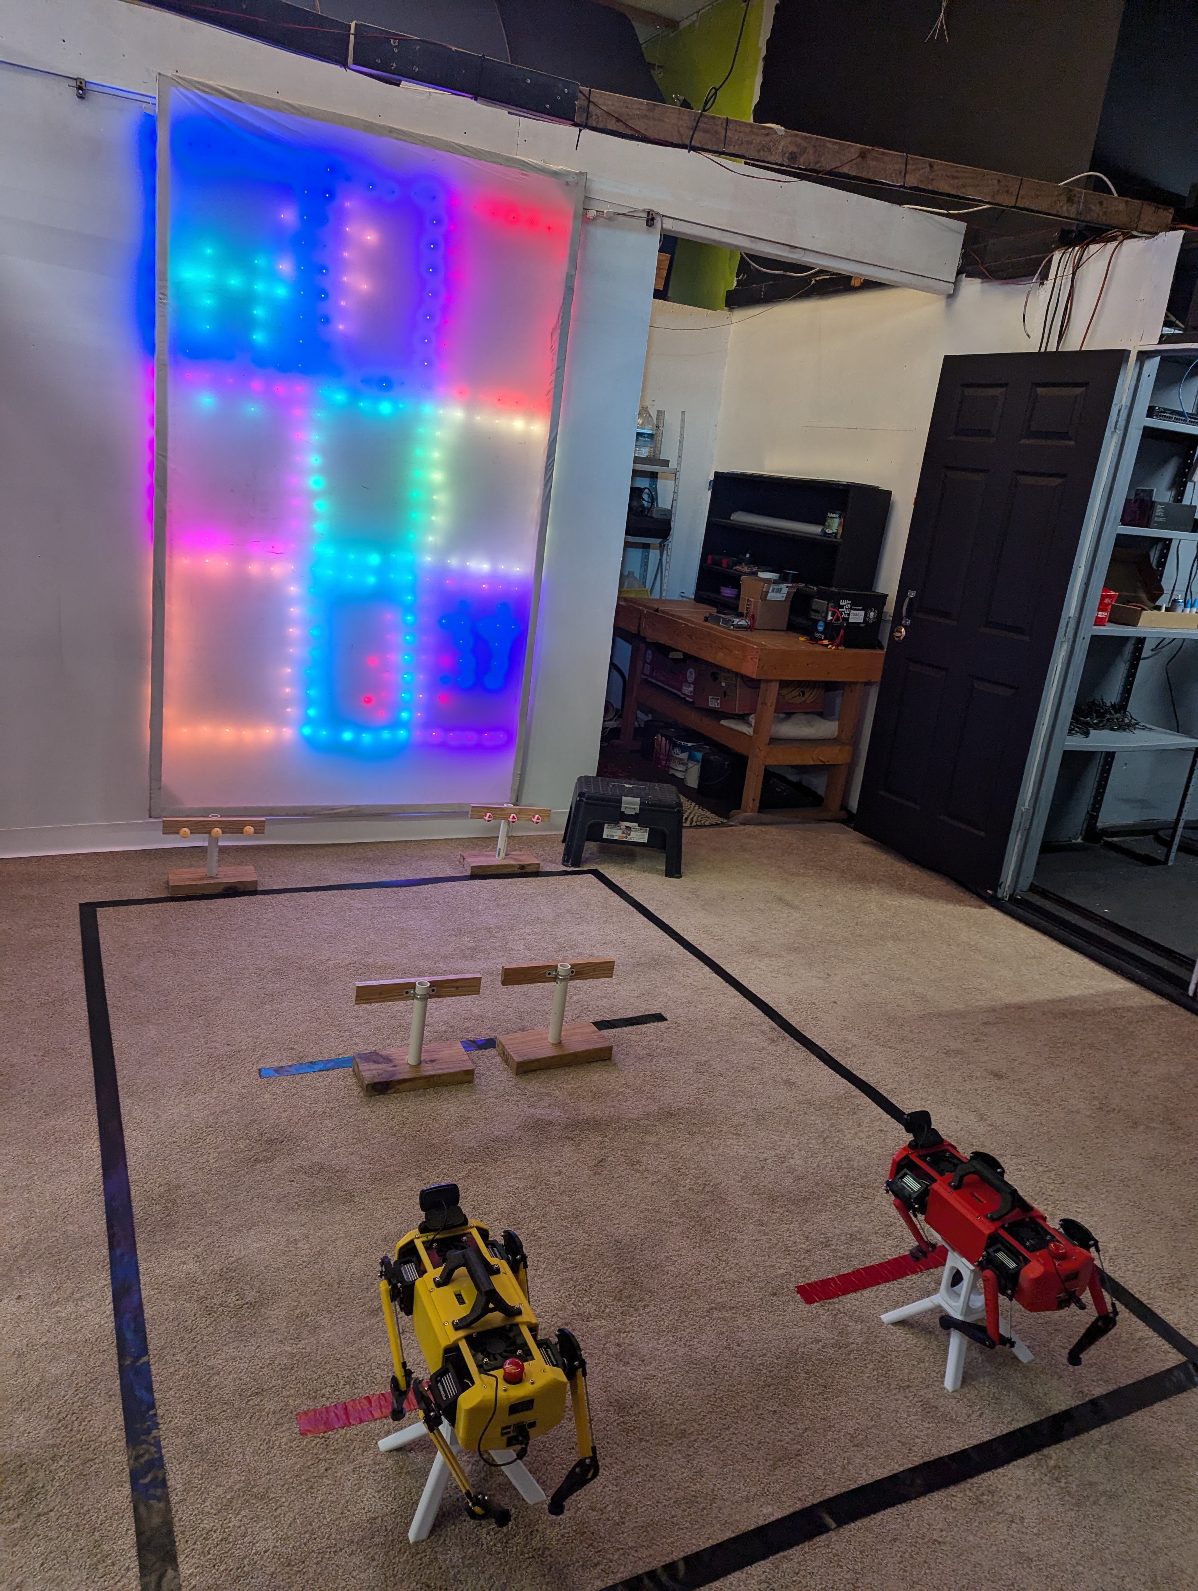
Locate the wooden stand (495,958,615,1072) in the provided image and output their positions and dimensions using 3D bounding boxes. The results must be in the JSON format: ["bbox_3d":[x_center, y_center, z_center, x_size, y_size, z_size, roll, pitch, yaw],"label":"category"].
[{"bbox_3d":[-0.102,0.564,2.889,0.320,0.254,0.138,-1,17,-27],"label":"wooden stand"}]

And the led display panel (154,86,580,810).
[{"bbox_3d":[-0.824,-1.047,3.938,1.410,2.360,0.070,-1,17,-27],"label":"led display panel"}]

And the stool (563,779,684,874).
[{"bbox_3d":[0.108,0.120,4.492,0.475,0.295,0.300,6,16,-4],"label":"stool"}]

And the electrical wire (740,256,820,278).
[{"bbox_3d":[0.934,-2.716,5.650,0.480,0.070,0.050,-1,17,-27],"label":"electrical wire"}]

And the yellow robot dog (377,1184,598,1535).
[{"bbox_3d":[-0.183,0.829,1.613,0.240,0.335,0.405,-1,17,-27],"label":"yellow robot dog"}]

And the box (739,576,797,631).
[{"bbox_3d":[0.911,-1.044,6.080,0.240,0.240,0.180,-4,19,-33],"label":"box"}]

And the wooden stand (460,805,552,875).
[{"bbox_3d":[-0.350,0.161,4.229,0.325,0.252,0.135,-1,17,-27],"label":"wooden stand"}]

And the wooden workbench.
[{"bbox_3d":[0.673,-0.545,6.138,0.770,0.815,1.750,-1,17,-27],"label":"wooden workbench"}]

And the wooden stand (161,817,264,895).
[{"bbox_3d":[-1.297,0.191,3.725,0.325,0.248,0.135,-1,17,-27],"label":"wooden stand"}]

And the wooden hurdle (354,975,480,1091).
[{"bbox_3d":[-0.440,0.575,2.709,0.320,0.252,0.138,-1,17,-27],"label":"wooden hurdle"}]

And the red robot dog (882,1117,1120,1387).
[{"bbox_3d":[0.689,0.819,2.040,0.250,0.325,0.410,-1,17,-27],"label":"red robot dog"}]

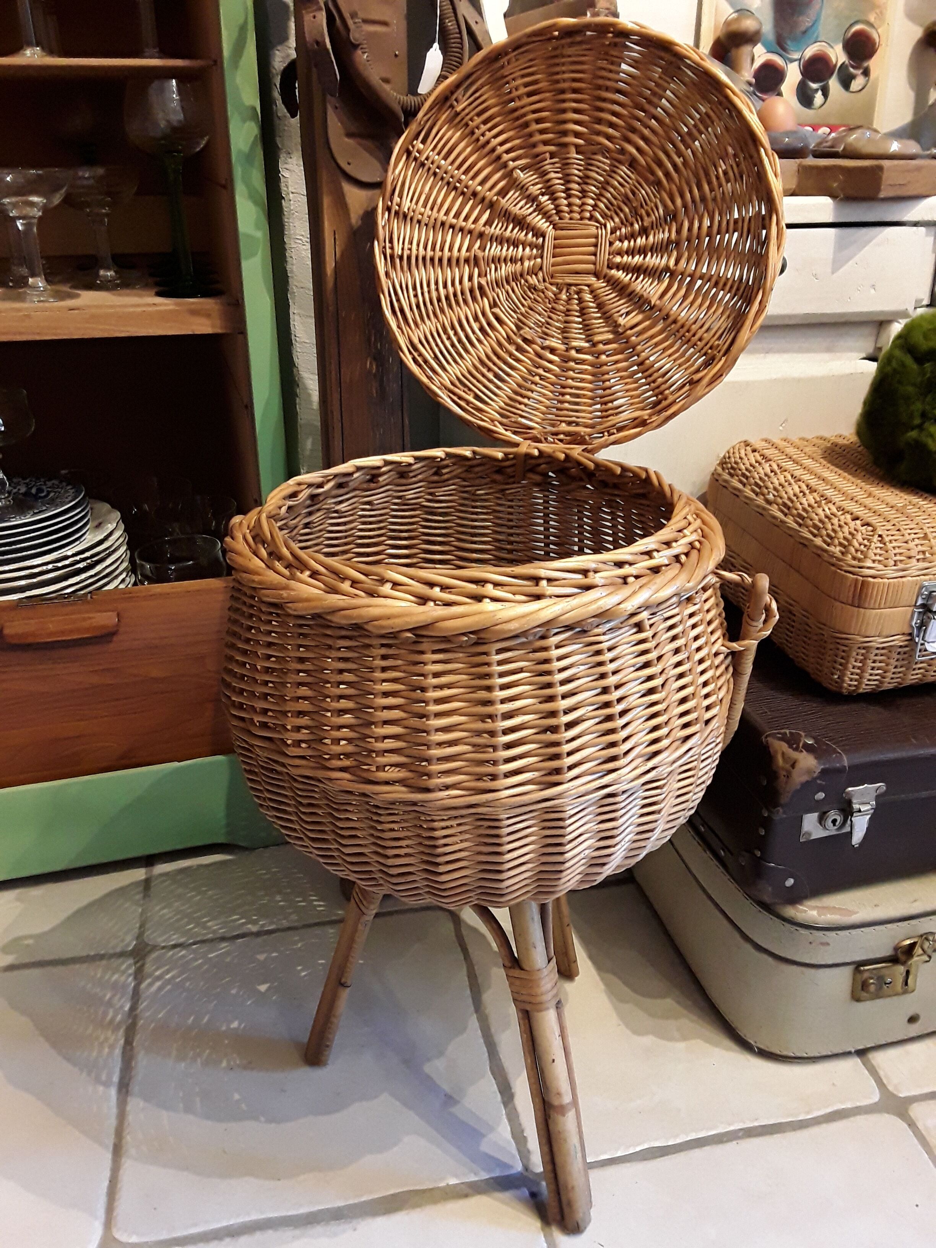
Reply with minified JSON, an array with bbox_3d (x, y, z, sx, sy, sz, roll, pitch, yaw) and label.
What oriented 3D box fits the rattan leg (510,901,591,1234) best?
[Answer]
[{"bbox_3d":[0.072,0.381,0.838,0.037,0.327,0.030,-13,13,-24],"label":"rattan leg"}]

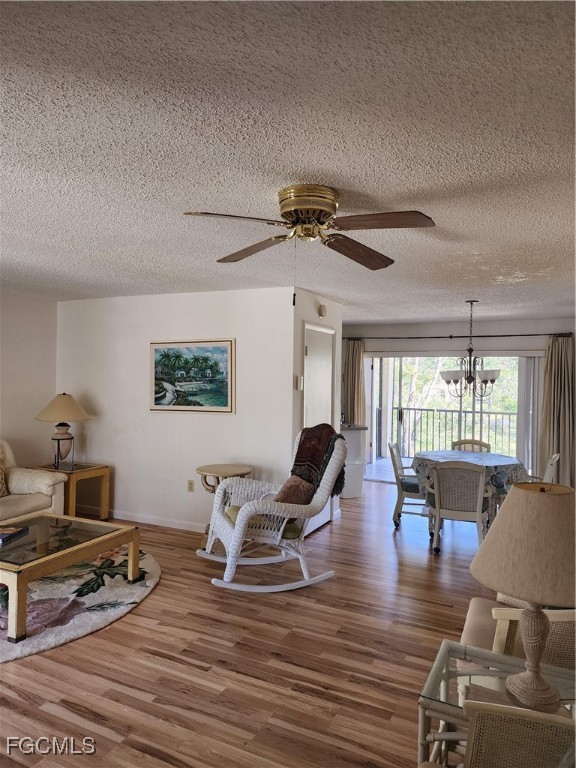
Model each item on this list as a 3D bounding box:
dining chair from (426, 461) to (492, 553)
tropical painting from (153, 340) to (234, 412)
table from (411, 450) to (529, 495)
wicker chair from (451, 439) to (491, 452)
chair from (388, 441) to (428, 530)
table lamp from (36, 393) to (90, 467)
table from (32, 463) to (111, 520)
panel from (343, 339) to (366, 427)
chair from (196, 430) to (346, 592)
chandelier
[{"bbox_3d":[1.611,1.104,4.739,0.570,0.860,0.590,1,1,24],"label":"dining chair"},{"bbox_3d":[-0.975,-0.065,5.104,1.010,0.720,0.050,1,1,24],"label":"tropical painting"},{"bbox_3d":[1.902,1.154,5.409,1.120,0.760,1.120,1,1,24],"label":"table"},{"bbox_3d":[2.096,1.098,5.892,0.580,0.870,0.590,1,1,24],"label":"wicker chair"},{"bbox_3d":[1.412,1.084,5.489,0.590,0.880,0.580,1,1,24],"label":"chair"},{"bbox_3d":[-2.366,0.488,5.413,0.600,0.800,0.600,1,1,24],"label":"table lamp"},{"bbox_3d":[-2.348,1.173,5.455,0.690,0.570,0.500,1,1,24],"label":"table"},{"bbox_3d":[1.005,0.409,7.674,0.360,2.100,0.120,1,1,24],"label":"panel"},{"bbox_3d":[-0.163,0.933,4.091,1.020,1.150,0.760,1,0,-8],"label":"chair"},{"bbox_3d":[1.944,-0.366,5.422,0.640,1.000,0.640,1,1,24],"label":"chandelier"}]

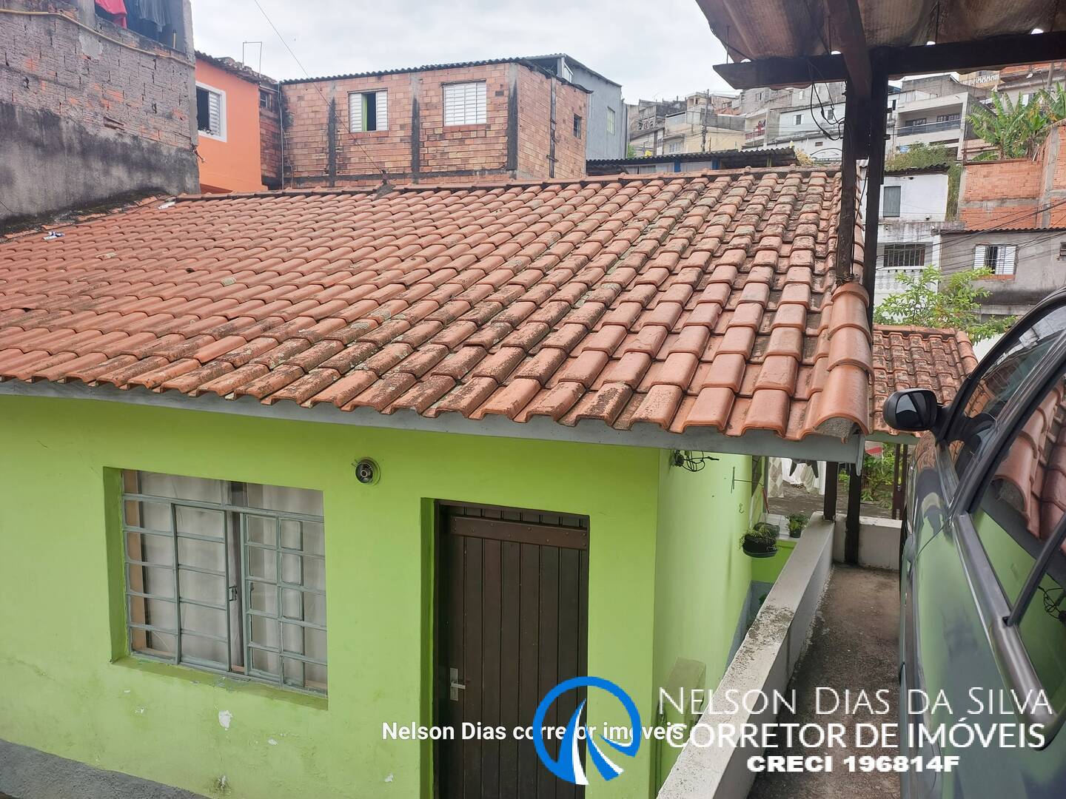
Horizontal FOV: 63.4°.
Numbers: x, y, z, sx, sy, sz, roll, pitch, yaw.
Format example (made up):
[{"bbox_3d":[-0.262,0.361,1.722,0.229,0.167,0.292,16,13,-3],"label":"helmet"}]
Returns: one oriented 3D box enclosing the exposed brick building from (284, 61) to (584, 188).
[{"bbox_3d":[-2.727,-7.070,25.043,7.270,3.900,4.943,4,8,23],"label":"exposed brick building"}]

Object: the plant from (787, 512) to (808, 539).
[{"bbox_3d":[2.560,1.222,8.350,0.200,0.230,0.200,4,8,21],"label":"plant"}]

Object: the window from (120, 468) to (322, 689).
[{"bbox_3d":[-1.747,1.006,4.943,1.470,1.180,0.090,4,8,21],"label":"window"}]

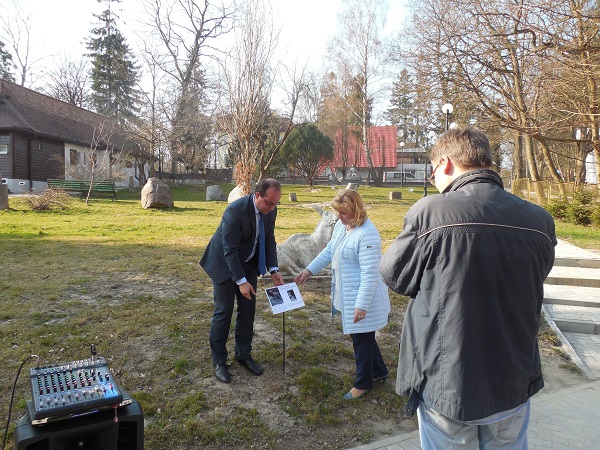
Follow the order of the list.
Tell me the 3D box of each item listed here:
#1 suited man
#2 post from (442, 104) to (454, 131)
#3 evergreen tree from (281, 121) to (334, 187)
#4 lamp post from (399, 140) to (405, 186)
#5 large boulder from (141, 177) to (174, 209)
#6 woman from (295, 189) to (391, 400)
[{"bbox_3d":[-0.480,0.448,3.681,0.700,1.670,0.580,5,7,41],"label":"suited man"},{"bbox_3d":[5.397,-2.586,15.823,0.420,3.620,0.420,0,6,0],"label":"post"},{"bbox_3d":[0.548,-5.088,31.655,4.000,4.750,3.900,0,6,0],"label":"evergreen tree"},{"bbox_3d":[8.215,-4.834,34.694,0.420,3.650,0.420,0,6,0],"label":"lamp post"},{"bbox_3d":[-4.657,-1.107,14.160,1.080,1.000,0.900,0,6,0],"label":"large boulder"},{"bbox_3d":[0.340,0.522,3.387,0.740,1.620,0.500,-3,6,-25],"label":"woman"}]

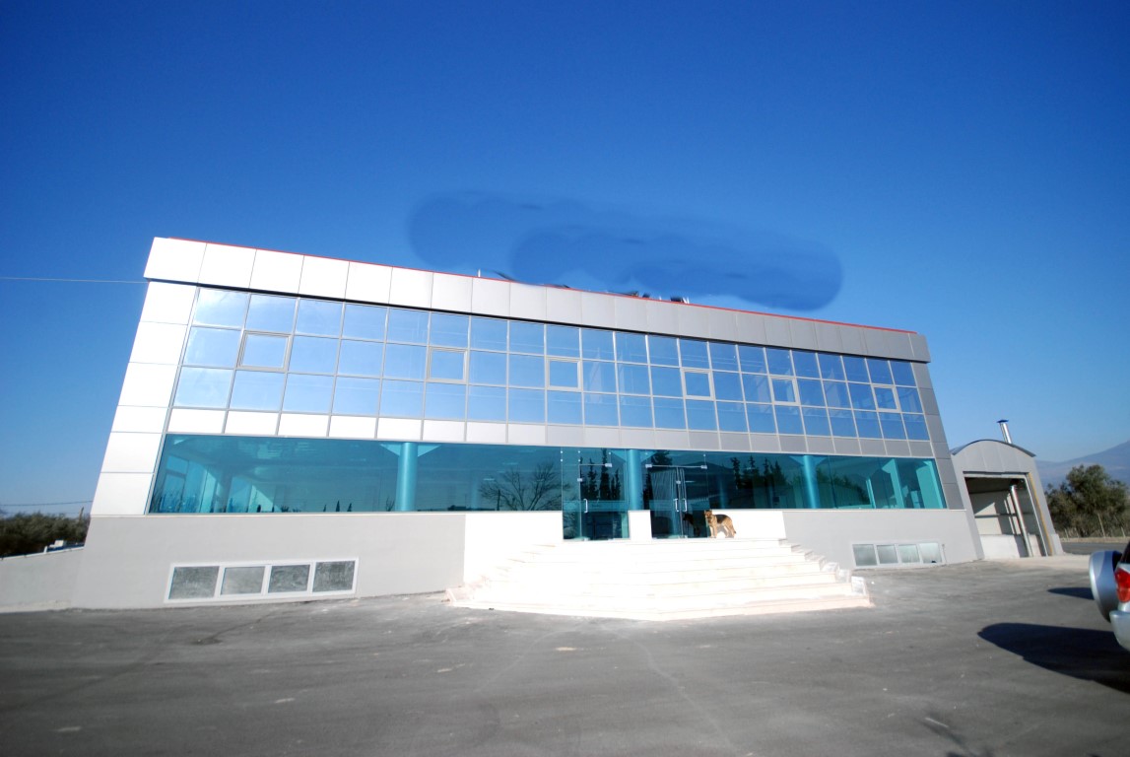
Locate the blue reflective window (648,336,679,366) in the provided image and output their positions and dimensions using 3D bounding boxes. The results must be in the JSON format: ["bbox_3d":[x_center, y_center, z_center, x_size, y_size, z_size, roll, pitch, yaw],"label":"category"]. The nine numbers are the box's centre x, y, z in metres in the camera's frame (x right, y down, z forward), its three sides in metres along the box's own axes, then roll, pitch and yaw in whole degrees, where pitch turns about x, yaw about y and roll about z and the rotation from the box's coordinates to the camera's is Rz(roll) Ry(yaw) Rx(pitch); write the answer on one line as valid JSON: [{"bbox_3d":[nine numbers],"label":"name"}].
[{"bbox_3d":[3.426,-0.940,16.305,1.128,1.038,0.080,4,-18,-16],"label":"blue reflective window"}]

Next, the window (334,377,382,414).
[{"bbox_3d":[-5.697,0.495,12.925,1.142,1.042,0.080,4,-18,-16],"label":"window"}]

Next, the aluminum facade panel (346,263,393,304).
[{"bbox_3d":[-5.586,-2.702,13.451,1.148,1.154,0.060,4,-18,-16],"label":"aluminum facade panel"}]

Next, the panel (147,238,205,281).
[{"bbox_3d":[-10.366,-3.124,12.608,1.188,1.188,0.100,4,-18,-16],"label":"panel"}]

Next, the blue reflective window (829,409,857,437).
[{"bbox_3d":[10.294,1.656,17.452,1.142,1.042,0.080,4,-18,-16],"label":"blue reflective window"}]

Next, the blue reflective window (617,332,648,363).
[{"bbox_3d":[2.277,-1.015,15.976,1.165,1.057,0.080,4,-18,-16],"label":"blue reflective window"}]

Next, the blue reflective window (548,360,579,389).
[{"bbox_3d":[-0.007,-0.135,14.987,1.165,1.071,0.080,4,-18,-16],"label":"blue reflective window"}]

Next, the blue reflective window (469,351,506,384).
[{"bbox_3d":[-2.314,-0.305,14.363,1.116,1.044,0.080,4,-19,-16],"label":"blue reflective window"}]

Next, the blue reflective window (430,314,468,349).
[{"bbox_3d":[-3.483,-1.441,14.363,1.152,1.068,0.100,4,-18,-16],"label":"blue reflective window"}]

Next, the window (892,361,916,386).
[{"bbox_3d":[13.792,-0.190,19.272,1.116,1.044,0.080,4,-19,-16],"label":"window"}]

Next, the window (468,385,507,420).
[{"bbox_3d":[-2.395,0.790,14.612,1.212,1.121,0.080,4,-18,-16],"label":"window"}]

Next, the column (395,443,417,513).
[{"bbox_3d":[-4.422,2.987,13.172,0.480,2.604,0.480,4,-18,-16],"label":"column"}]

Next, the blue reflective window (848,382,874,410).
[{"bbox_3d":[11.510,0.695,18.256,1.165,1.071,0.080,4,-18,-16],"label":"blue reflective window"}]

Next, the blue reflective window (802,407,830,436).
[{"bbox_3d":[9.605,1.660,18.003,1.212,1.121,0.080,4,-18,-16],"label":"blue reflective window"}]

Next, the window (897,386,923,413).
[{"bbox_3d":[13.812,0.869,18.902,1.128,1.038,0.080,4,-18,-16],"label":"window"}]

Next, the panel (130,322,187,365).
[{"bbox_3d":[-10.032,-0.850,11.669,1.021,1.061,0.060,4,-18,-16],"label":"panel"}]

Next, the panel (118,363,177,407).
[{"bbox_3d":[-10.329,0.171,11.716,1.056,1.100,0.060,4,-18,-16],"label":"panel"}]

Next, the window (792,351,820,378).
[{"bbox_3d":[9.184,-0.524,17.961,1.152,1.068,0.100,4,-18,-16],"label":"window"}]

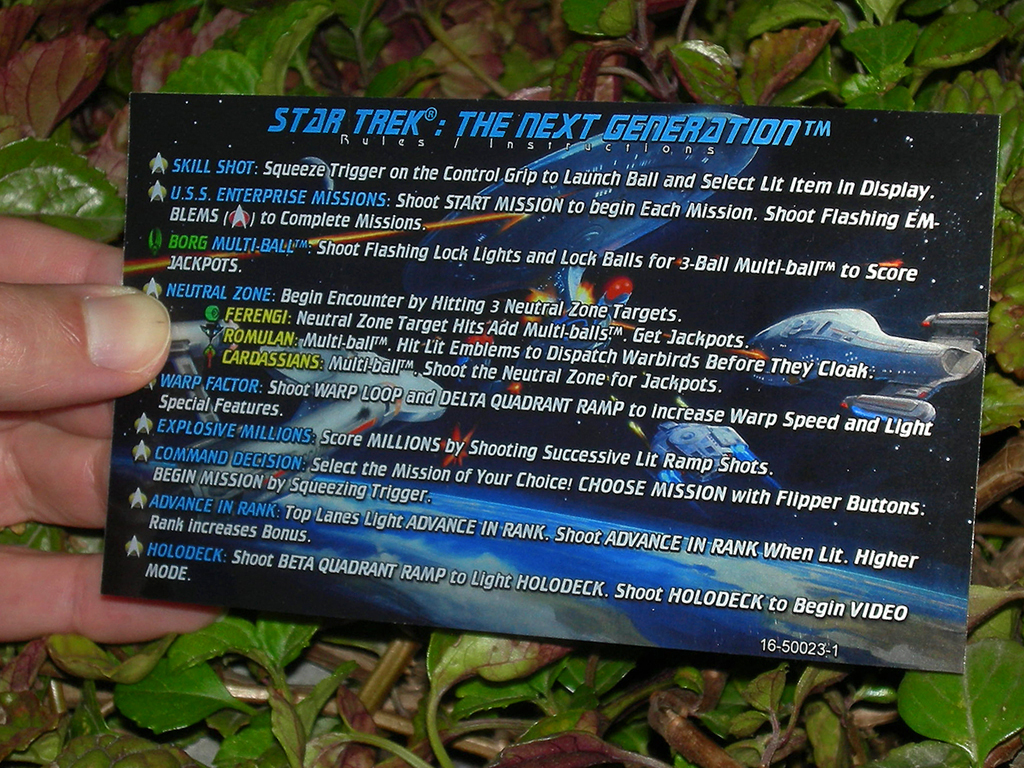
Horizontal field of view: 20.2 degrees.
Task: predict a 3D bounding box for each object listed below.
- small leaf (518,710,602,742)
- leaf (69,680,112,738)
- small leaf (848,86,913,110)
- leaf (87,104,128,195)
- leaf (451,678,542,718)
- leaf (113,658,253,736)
[{"bbox_3d":[0.008,0.056,0.468,0.013,0.004,0.007,-16,45,-8],"label":"small leaf"},{"bbox_3d":[-0.079,0.061,0.537,0.008,0.003,0.011,-4,67,-15],"label":"leaf"},{"bbox_3d":[0.061,-0.047,0.478,0.012,0.004,0.007,0,52,0],"label":"small leaf"},{"bbox_3d":[-0.071,-0.041,0.508,0.010,0.009,0.014,0,52,0],"label":"leaf"},{"bbox_3d":[-0.003,0.059,0.535,0.016,0.004,0.009,-6,41,4],"label":"leaf"},{"bbox_3d":[-0.055,0.053,0.482,0.022,0.004,0.013,7,52,6],"label":"leaf"}]

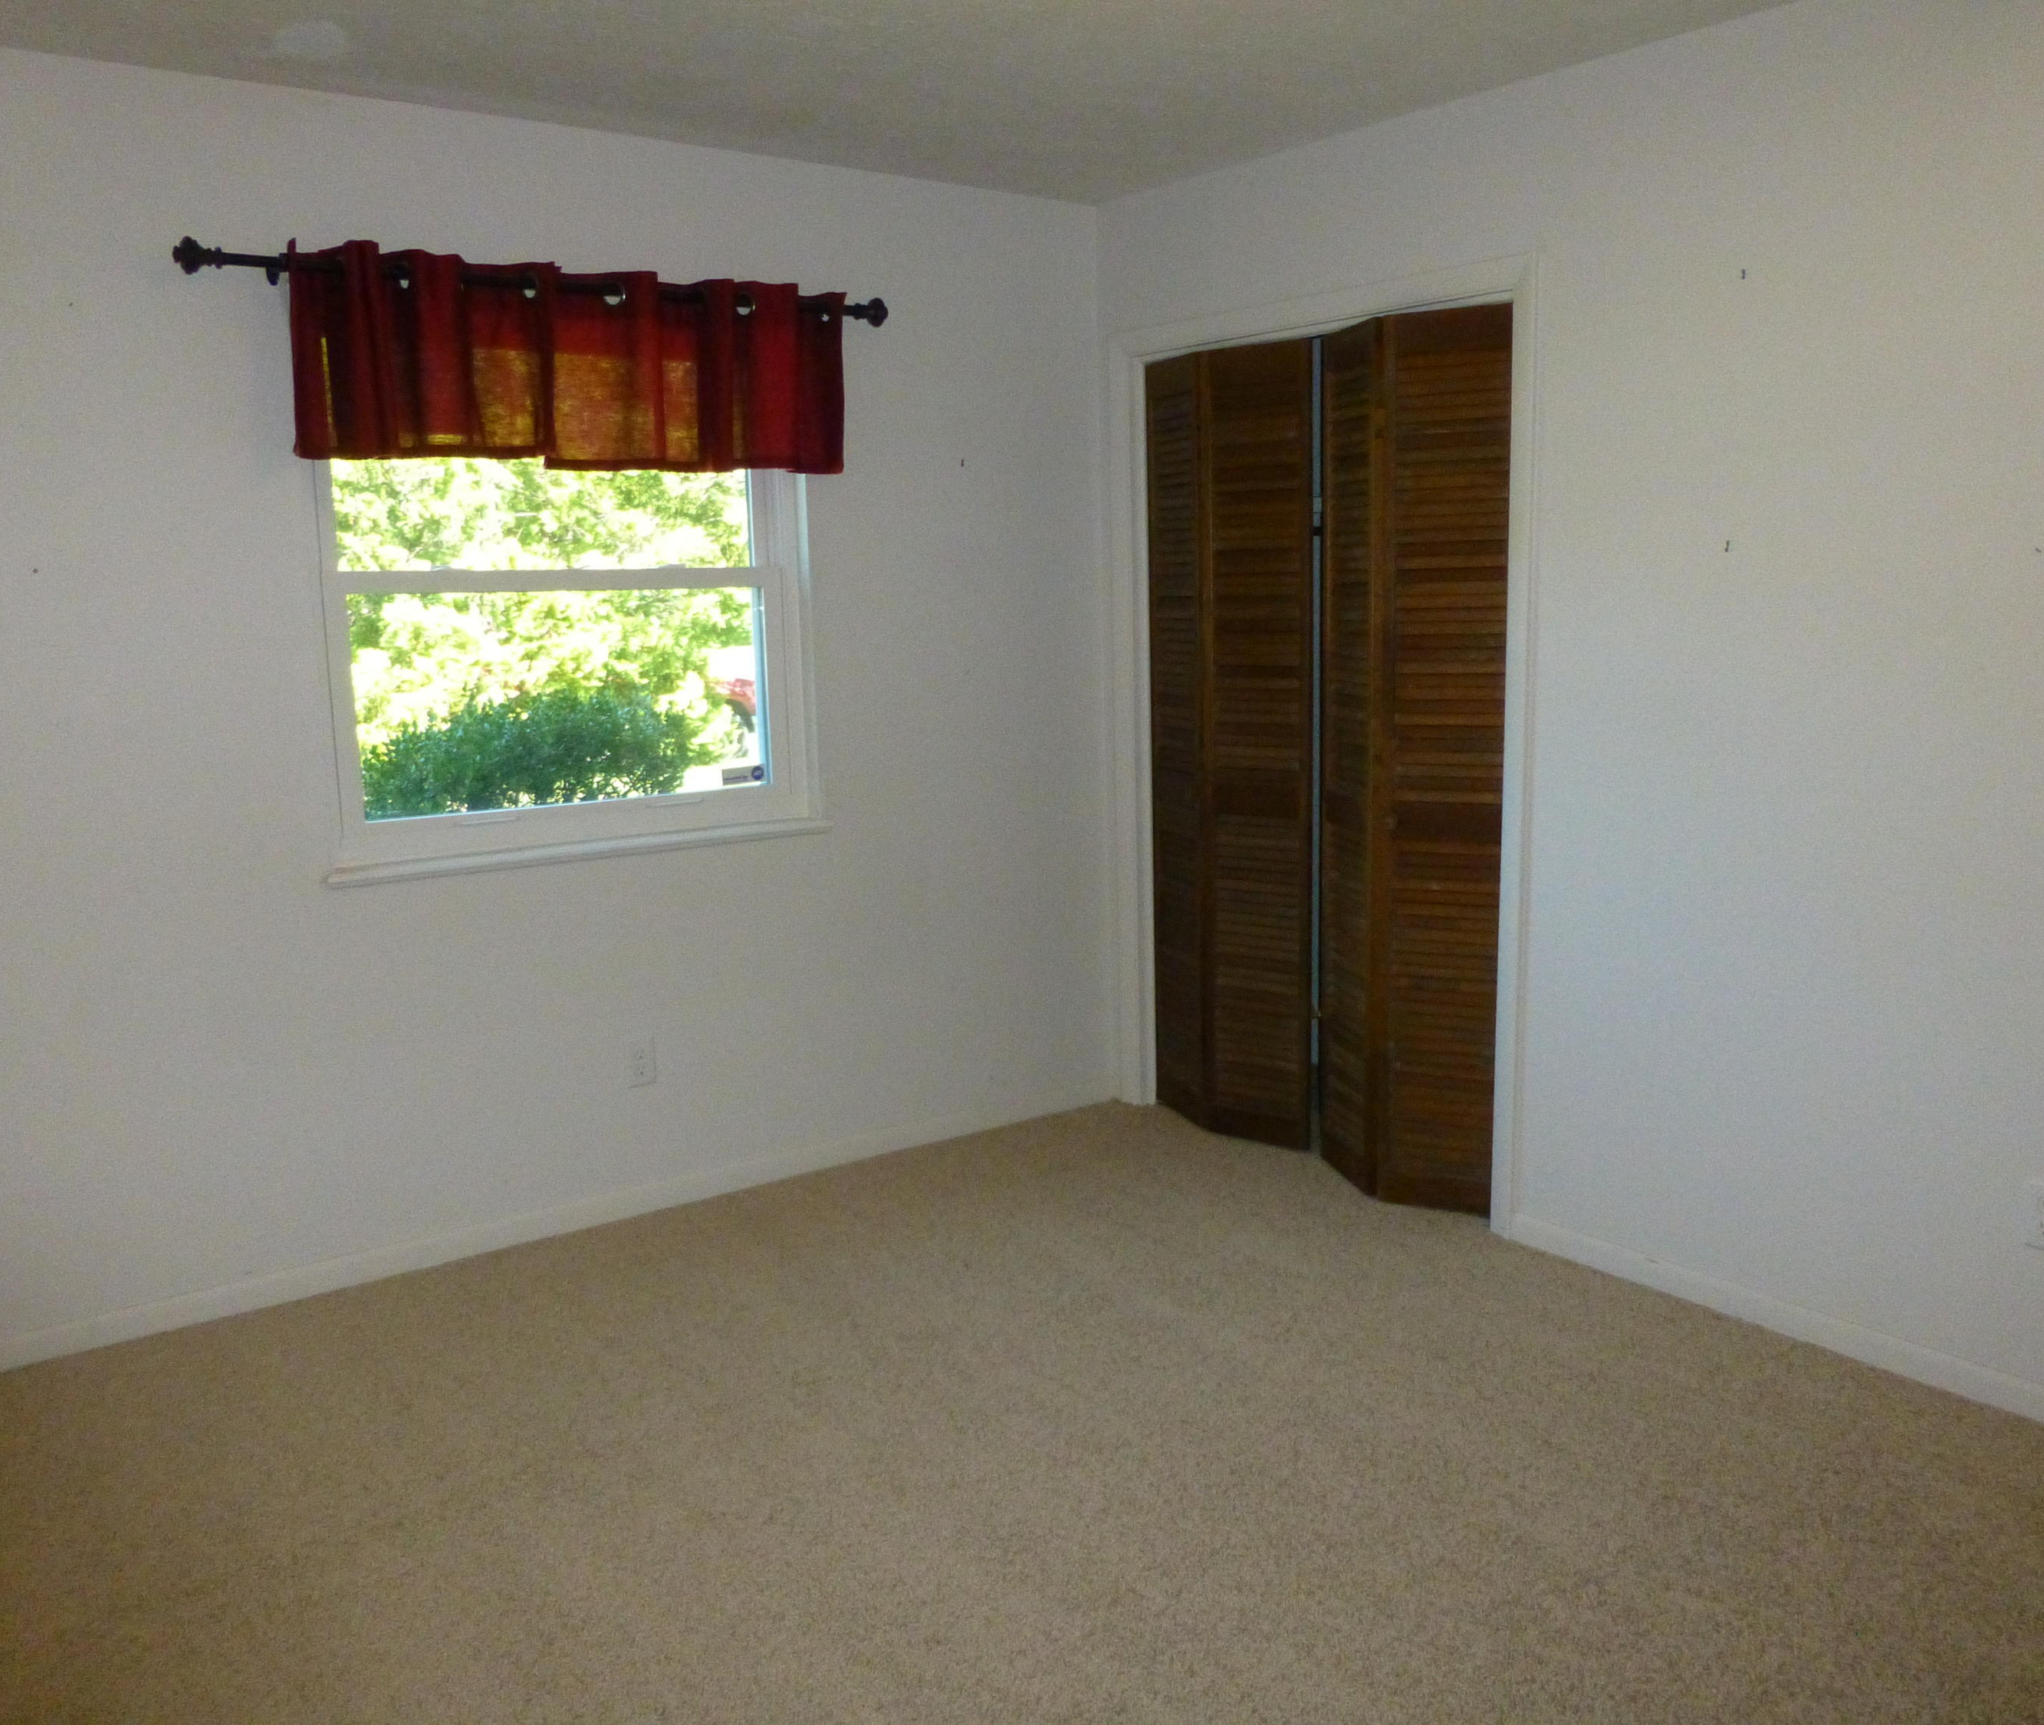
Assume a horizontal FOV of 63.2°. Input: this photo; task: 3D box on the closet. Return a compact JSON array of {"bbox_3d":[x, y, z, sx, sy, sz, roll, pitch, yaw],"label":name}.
[{"bbox_3d":[0.666,-0.242,4.055,0.150,2.000,1.205,-8,12,-36],"label":"closet"}]

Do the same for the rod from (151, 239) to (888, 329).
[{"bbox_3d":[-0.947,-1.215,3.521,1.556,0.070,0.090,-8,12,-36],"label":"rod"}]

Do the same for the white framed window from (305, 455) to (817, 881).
[{"bbox_3d":[-0.981,-0.592,3.734,1.140,1.150,0.110,-8,12,-36],"label":"white framed window"}]

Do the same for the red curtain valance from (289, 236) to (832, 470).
[{"bbox_3d":[-0.918,-1.058,3.556,1.240,0.415,0.100,-8,12,-36],"label":"red curtain valance"}]

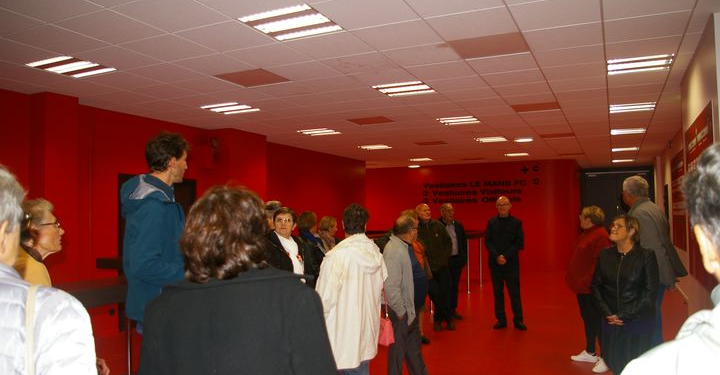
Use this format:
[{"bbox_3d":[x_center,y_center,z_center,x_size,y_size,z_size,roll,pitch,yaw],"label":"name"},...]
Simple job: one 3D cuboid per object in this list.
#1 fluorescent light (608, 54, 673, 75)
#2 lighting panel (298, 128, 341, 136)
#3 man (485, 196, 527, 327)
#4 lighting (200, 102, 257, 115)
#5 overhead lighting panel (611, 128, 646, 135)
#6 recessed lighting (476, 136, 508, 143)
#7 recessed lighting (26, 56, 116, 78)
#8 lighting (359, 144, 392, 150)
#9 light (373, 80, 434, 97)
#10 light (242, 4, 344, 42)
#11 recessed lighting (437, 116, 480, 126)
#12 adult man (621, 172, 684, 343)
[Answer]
[{"bbox_3d":[2.675,-1.200,5.176,0.600,0.080,0.600,-2,-3,25],"label":"fluorescent light"},{"bbox_3d":[-0.689,-0.977,9.296,0.600,0.080,0.600,-2,-3,25],"label":"lighting panel"},{"bbox_3d":[2.007,1.014,7.458,0.540,1.782,0.360,-1,-3,15],"label":"man"},{"bbox_3d":[-1.692,-1.067,7.131,0.600,0.080,0.600,-2,-3,25],"label":"lighting"},{"bbox_3d":[4.710,-1.005,9.480,0.600,0.080,0.600,-2,-3,25],"label":"overhead lighting panel"},{"bbox_3d":[2.550,-0.945,10.470,0.600,0.080,0.600,-2,-3,25],"label":"recessed lighting"},{"bbox_3d":[-2.669,-1.142,5.015,0.600,0.080,0.600,-2,-3,25],"label":"recessed lighting"},{"bbox_3d":[0.329,-0.880,11.469,0.600,0.080,0.600,-2,-3,25],"label":"lighting"},{"bbox_3d":[0.514,-1.145,6.139,0.600,0.080,0.600,-2,-3,25],"label":"light"},{"bbox_3d":[-0.490,-1.195,4.000,0.600,0.080,0.600,-2,-3,25],"label":"light"},{"bbox_3d":[1.521,-1.052,8.295,0.600,0.080,0.600,-2,-3,25],"label":"recessed lighting"},{"bbox_3d":[2.558,0.837,4.791,0.520,1.880,0.400,2,-3,-41],"label":"adult man"}]

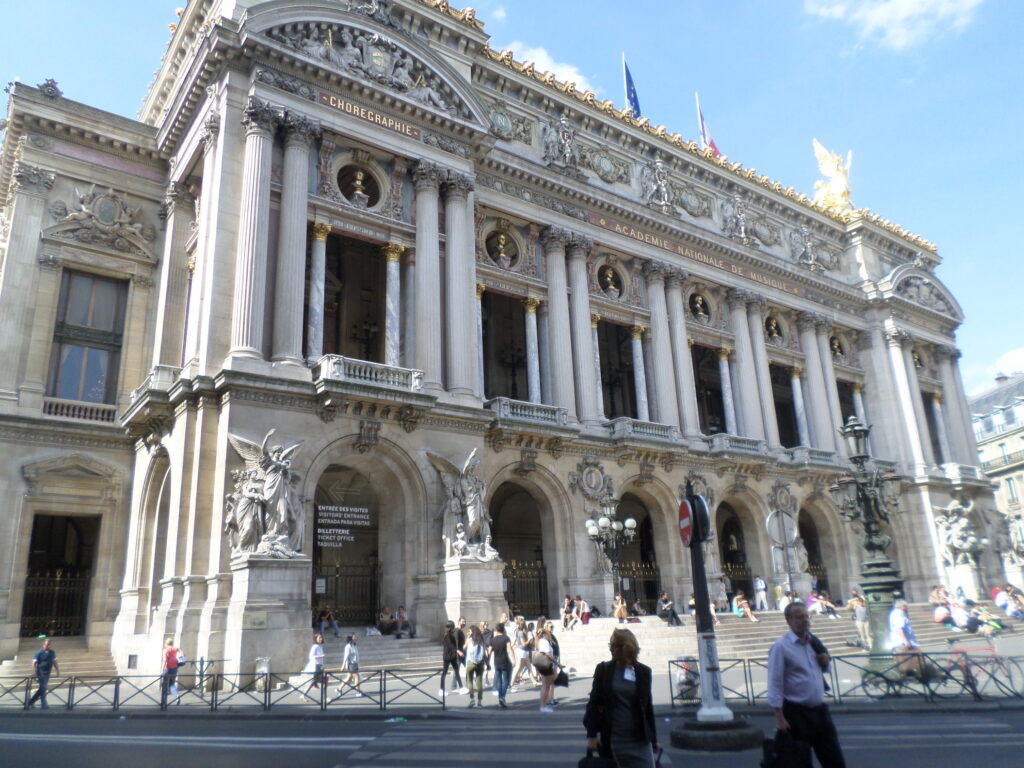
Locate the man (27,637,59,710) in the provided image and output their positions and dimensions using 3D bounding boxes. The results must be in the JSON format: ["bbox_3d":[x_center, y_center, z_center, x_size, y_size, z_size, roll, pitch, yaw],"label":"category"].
[{"bbox_3d":[-12.552,7.768,19.804,0.550,1.750,0.560,-12,-19,29],"label":"man"}]

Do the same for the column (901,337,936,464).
[{"bbox_3d":[30.733,1.288,56.138,1.270,10.400,1.270,10,-20,-36],"label":"column"}]

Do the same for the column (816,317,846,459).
[{"bbox_3d":[21.857,0.253,50.627,1.280,10.360,1.280,10,-20,-34],"label":"column"}]

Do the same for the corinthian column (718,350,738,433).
[{"bbox_3d":[14.266,0.549,48.315,0.720,6.095,0.720,10,-21,-35],"label":"corinthian column"}]

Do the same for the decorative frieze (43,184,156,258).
[{"bbox_3d":[-18.080,-7.327,32.880,4.500,3.450,0.550,10,-20,-34],"label":"decorative frieze"}]

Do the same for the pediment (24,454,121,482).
[{"bbox_3d":[-17.555,3.306,29.694,3.400,1.150,0.500,10,-20,-34],"label":"pediment"}]

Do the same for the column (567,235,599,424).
[{"bbox_3d":[3.920,-3.095,40.806,1.280,11.156,1.280,-2,-17,-1],"label":"column"}]

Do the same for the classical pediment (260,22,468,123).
[{"bbox_3d":[-6.027,-14.051,31.969,10.900,3.600,1.600,10,-20,-36],"label":"classical pediment"}]

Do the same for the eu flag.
[{"bbox_3d":[8.136,-19.781,49.883,1.300,4.400,0.800,10,-20,-36],"label":"eu flag"}]

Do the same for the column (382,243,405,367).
[{"bbox_3d":[-4.899,-3.043,30.571,0.720,6.127,0.720,10,-20,-34],"label":"column"}]

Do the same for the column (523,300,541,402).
[{"bbox_3d":[1.056,-1.438,36.642,0.720,6.127,0.720,-2,-17,-1],"label":"column"}]

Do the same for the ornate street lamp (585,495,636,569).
[{"bbox_3d":[3.988,6.666,28.830,1.900,4.640,1.900,10,-20,-34],"label":"ornate street lamp"}]

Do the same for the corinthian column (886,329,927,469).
[{"bbox_3d":[29.527,1.082,55.265,1.270,10.400,1.270,10,-20,-36],"label":"corinthian column"}]

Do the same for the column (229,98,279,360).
[{"bbox_3d":[-9.447,-5.591,27.047,1.270,10.400,1.270,10,-20,-36],"label":"column"}]

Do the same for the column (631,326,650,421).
[{"bbox_3d":[7.455,-0.568,43.526,0.720,6.095,0.720,10,-21,-35],"label":"column"}]

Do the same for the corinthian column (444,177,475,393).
[{"bbox_3d":[-2.307,-4.768,34.339,1.280,11.156,1.280,10,-21,-35],"label":"corinthian column"}]

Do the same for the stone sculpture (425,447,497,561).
[{"bbox_3d":[-1.834,4.765,29.456,2.700,4.478,1.500,10,-21,-35],"label":"stone sculpture"}]

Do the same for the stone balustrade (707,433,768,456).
[{"bbox_3d":[13.001,3.627,42.361,4.250,1.000,1.050,10,-21,-35],"label":"stone balustrade"}]

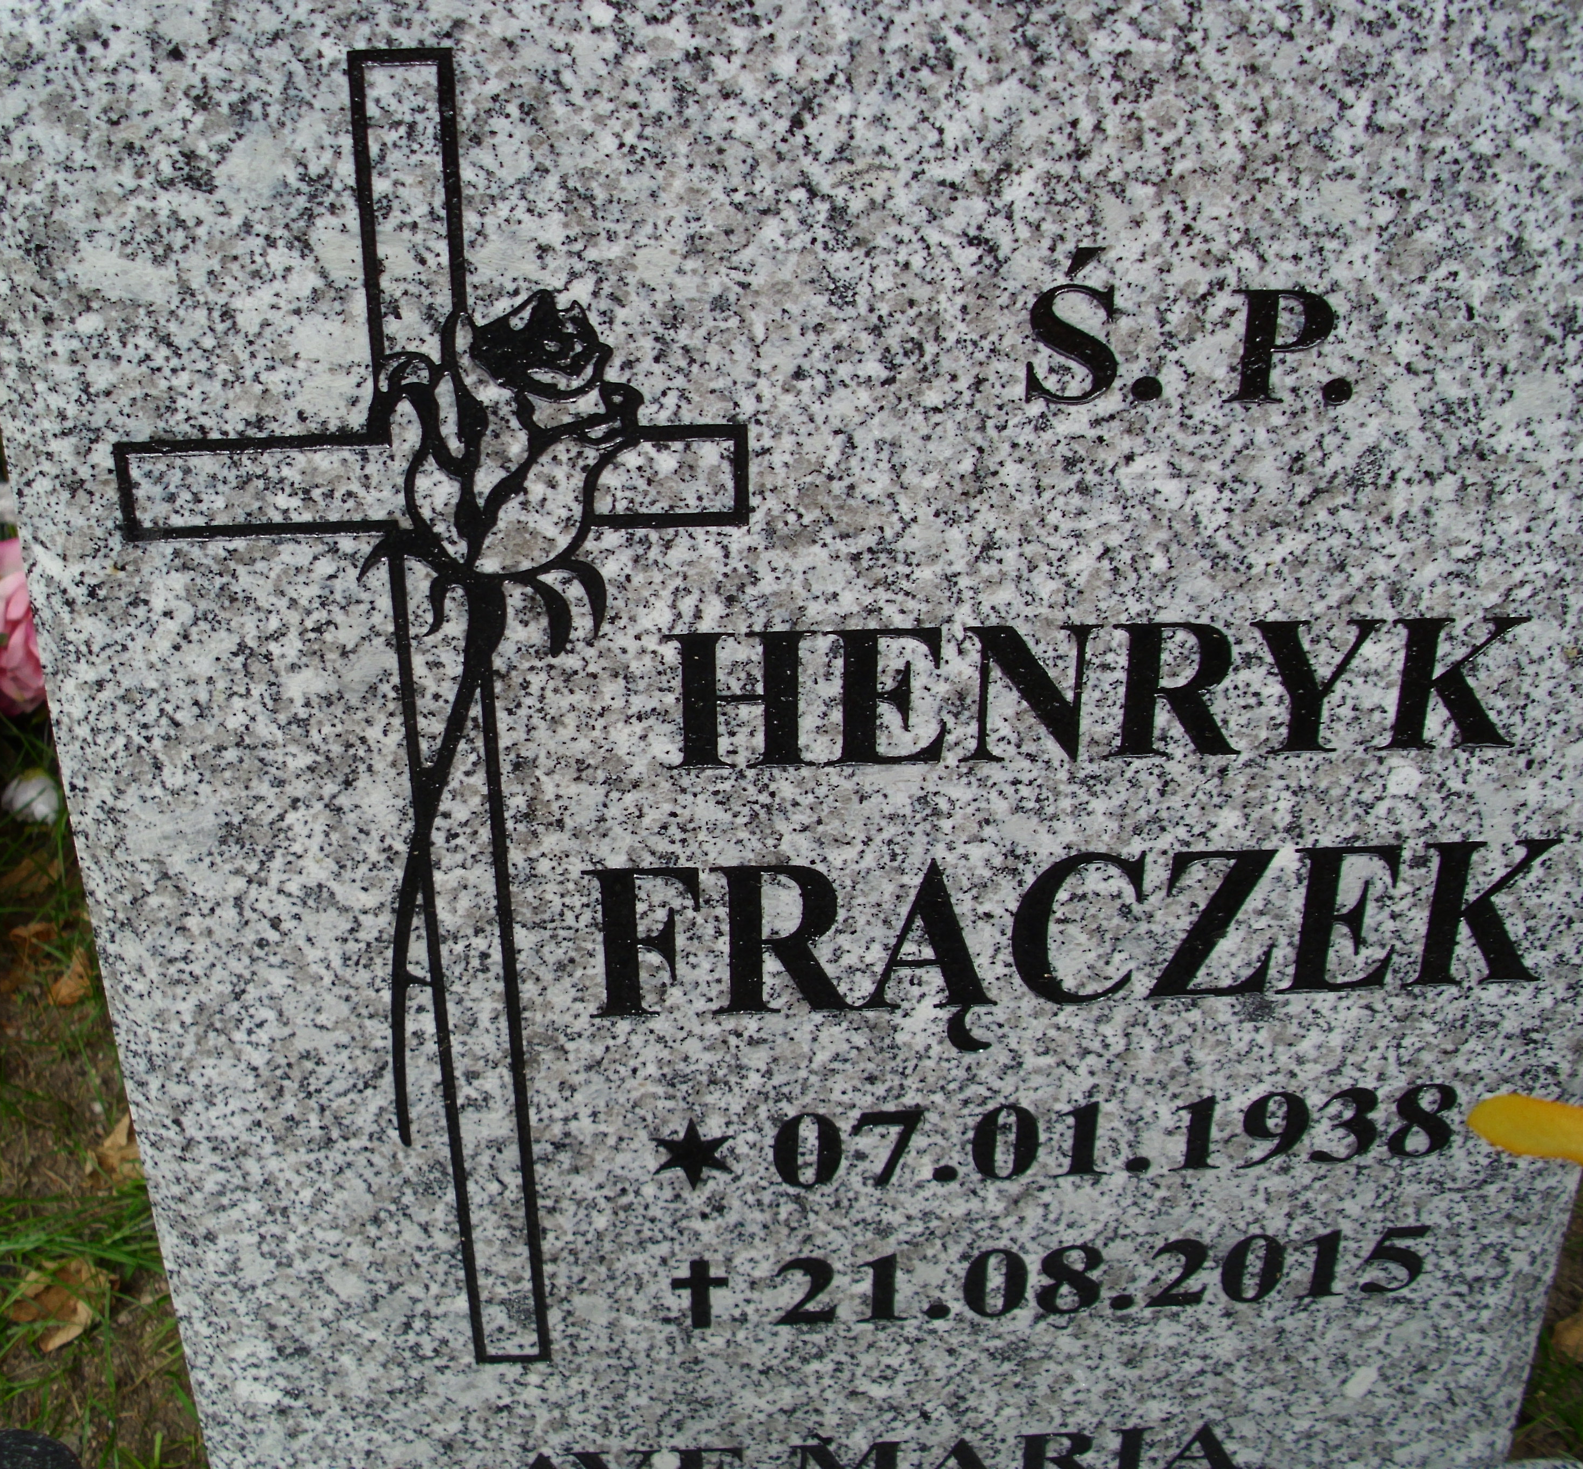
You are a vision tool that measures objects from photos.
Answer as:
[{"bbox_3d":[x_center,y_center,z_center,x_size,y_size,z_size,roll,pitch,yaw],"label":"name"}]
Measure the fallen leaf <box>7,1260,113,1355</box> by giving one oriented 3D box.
[{"bbox_3d":[-0.377,0.291,1.023,0.050,0.020,0.046,18,33,27],"label":"fallen leaf"}]

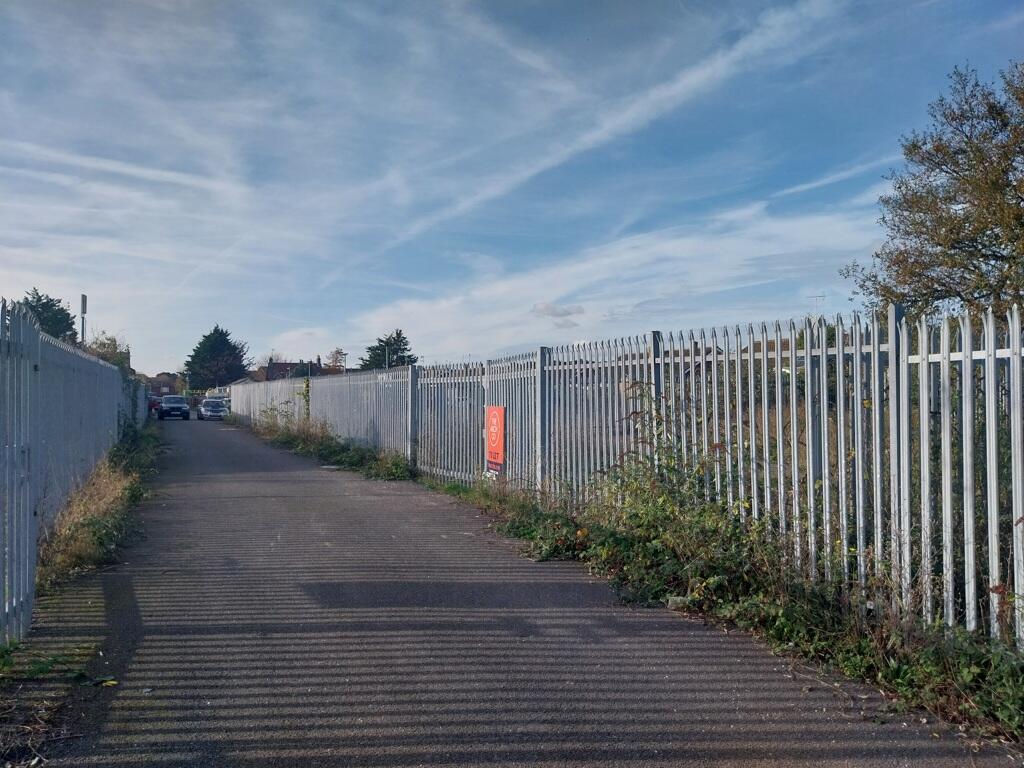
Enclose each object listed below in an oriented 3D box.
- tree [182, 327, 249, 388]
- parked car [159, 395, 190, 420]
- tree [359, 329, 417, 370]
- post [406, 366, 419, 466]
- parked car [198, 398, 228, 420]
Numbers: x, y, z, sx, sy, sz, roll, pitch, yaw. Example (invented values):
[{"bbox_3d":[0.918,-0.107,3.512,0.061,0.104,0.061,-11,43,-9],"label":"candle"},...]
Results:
[{"bbox_3d":[-40.300,-2.350,105.000,8.400,11.000,8.400,0,-1,-21],"label":"tree"},{"bbox_3d":[-23.300,1.600,53.100,1.860,1.640,4.600,0,-1,-26],"label":"parked car"},{"bbox_3d":[-16.200,-2.000,100.000,7.300,10.200,7.000,0,-1,0],"label":"tree"},{"bbox_3d":[-2.210,0.735,17.200,0.130,2.300,0.130,0,-1,-23],"label":"post"},{"bbox_3d":[-20.500,1.700,52.800,1.790,1.460,4.300,0,-1,-26],"label":"parked car"}]

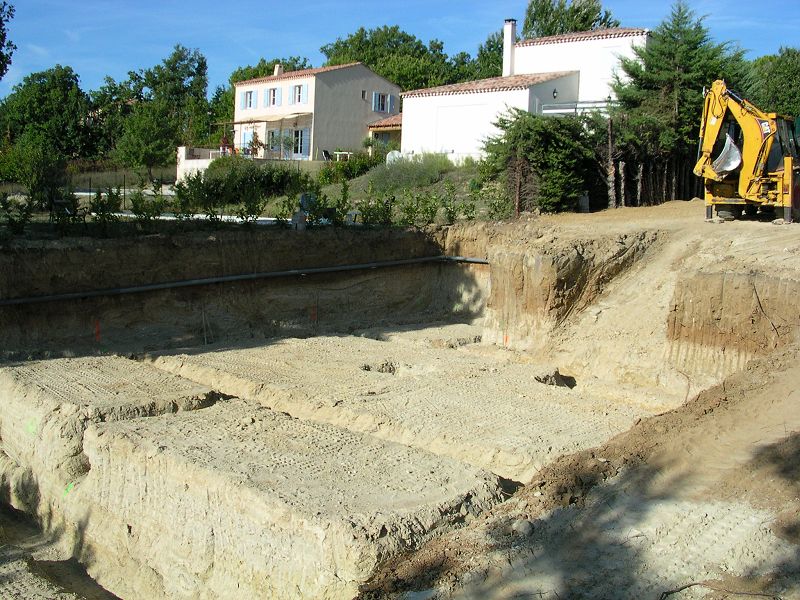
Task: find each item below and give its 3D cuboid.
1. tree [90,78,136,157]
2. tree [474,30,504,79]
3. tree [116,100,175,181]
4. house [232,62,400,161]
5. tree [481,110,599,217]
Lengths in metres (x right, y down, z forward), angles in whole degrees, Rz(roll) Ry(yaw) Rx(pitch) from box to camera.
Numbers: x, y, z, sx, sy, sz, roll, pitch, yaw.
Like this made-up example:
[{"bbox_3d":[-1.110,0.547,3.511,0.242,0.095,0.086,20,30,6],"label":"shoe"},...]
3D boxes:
[{"bbox_3d":[-17.820,-11.219,53.000,2.890,5.110,3.300,2,7,0],"label":"tree"},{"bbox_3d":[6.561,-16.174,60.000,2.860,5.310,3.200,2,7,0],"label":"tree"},{"bbox_3d":[-13.147,-8.259,44.000,2.990,4.090,3.100,2,7,0],"label":"tree"},{"bbox_3d":[-5.897,-12.874,60.146,7.380,6.540,9.390,-4,9,-42],"label":"house"},{"bbox_3d":[4.731,-4.697,29.000,3.750,3.490,3.400,2,7,0],"label":"tree"}]

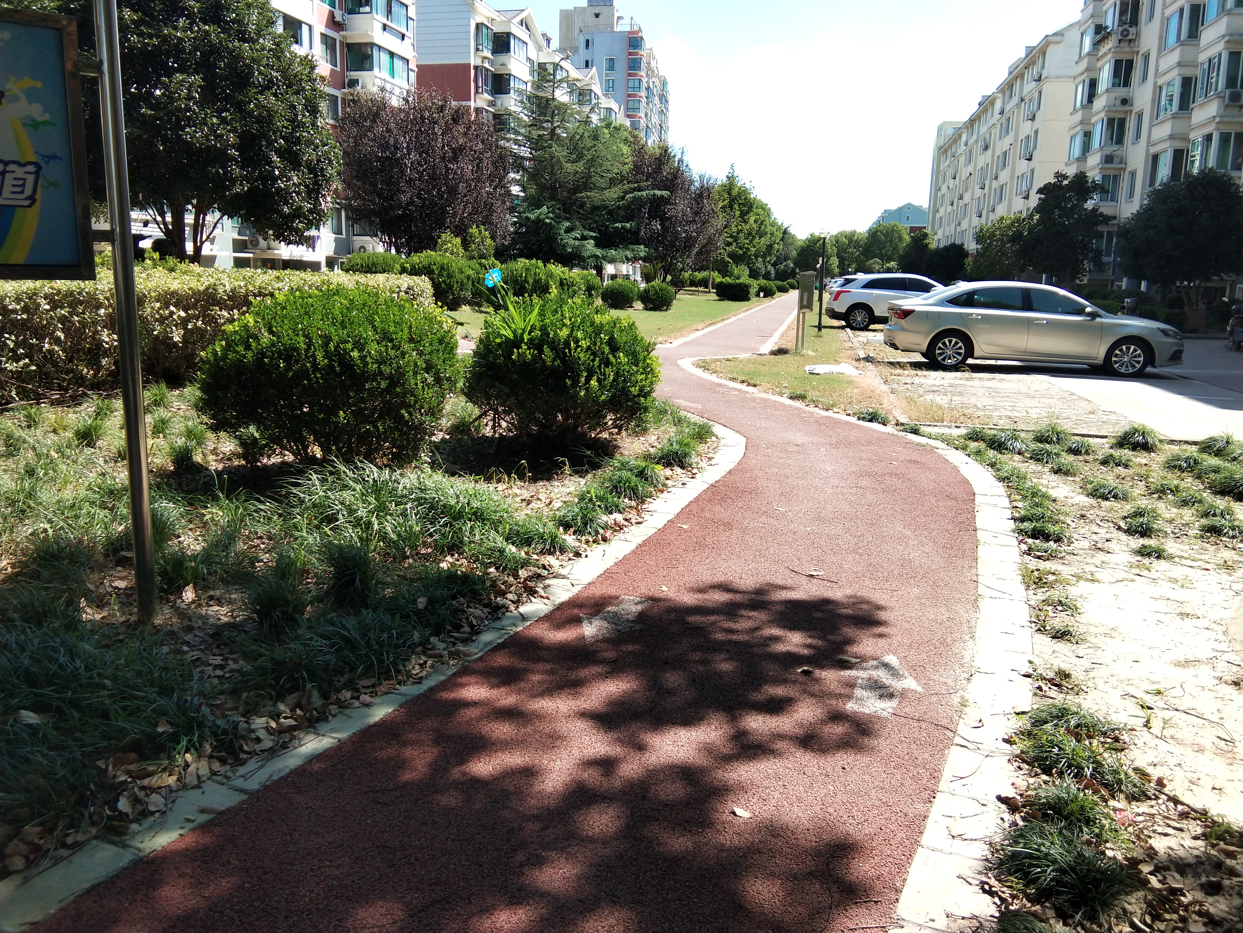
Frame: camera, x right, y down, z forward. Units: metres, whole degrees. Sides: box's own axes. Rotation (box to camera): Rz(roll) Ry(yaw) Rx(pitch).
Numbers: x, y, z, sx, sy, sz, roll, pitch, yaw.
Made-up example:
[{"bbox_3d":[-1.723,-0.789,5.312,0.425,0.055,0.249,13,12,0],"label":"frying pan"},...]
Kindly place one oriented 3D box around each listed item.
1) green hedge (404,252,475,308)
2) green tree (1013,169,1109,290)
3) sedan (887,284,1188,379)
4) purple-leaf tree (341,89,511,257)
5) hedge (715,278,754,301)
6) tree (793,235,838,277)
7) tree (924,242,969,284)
[{"bbox_3d":[-6.775,-6.907,41.456,2.750,2.133,2.400,0,10,-9],"label":"green hedge"},{"bbox_3d":[19.083,-9.403,47.484,3.978,6.155,3.900,5,10,21],"label":"green tree"},{"bbox_3d":[6.794,-2.372,18.538,4.680,1.460,1.835,3,10,11],"label":"sedan"},{"bbox_3d":[-7.732,-10.599,44.374,6.900,8.370,6.400,0,10,-10],"label":"purple-leaf tree"},{"bbox_3d":[6.806,-10.529,66.654,2.400,1.310,2.200,3,10,10],"label":"hedge"},{"bbox_3d":[20.831,-21.746,119.488,4.815,6.105,4.800,3,10,9],"label":"tree"},{"bbox_3d":[26.302,-15.703,89.606,3.612,4.695,3.600,4,10,16],"label":"tree"}]

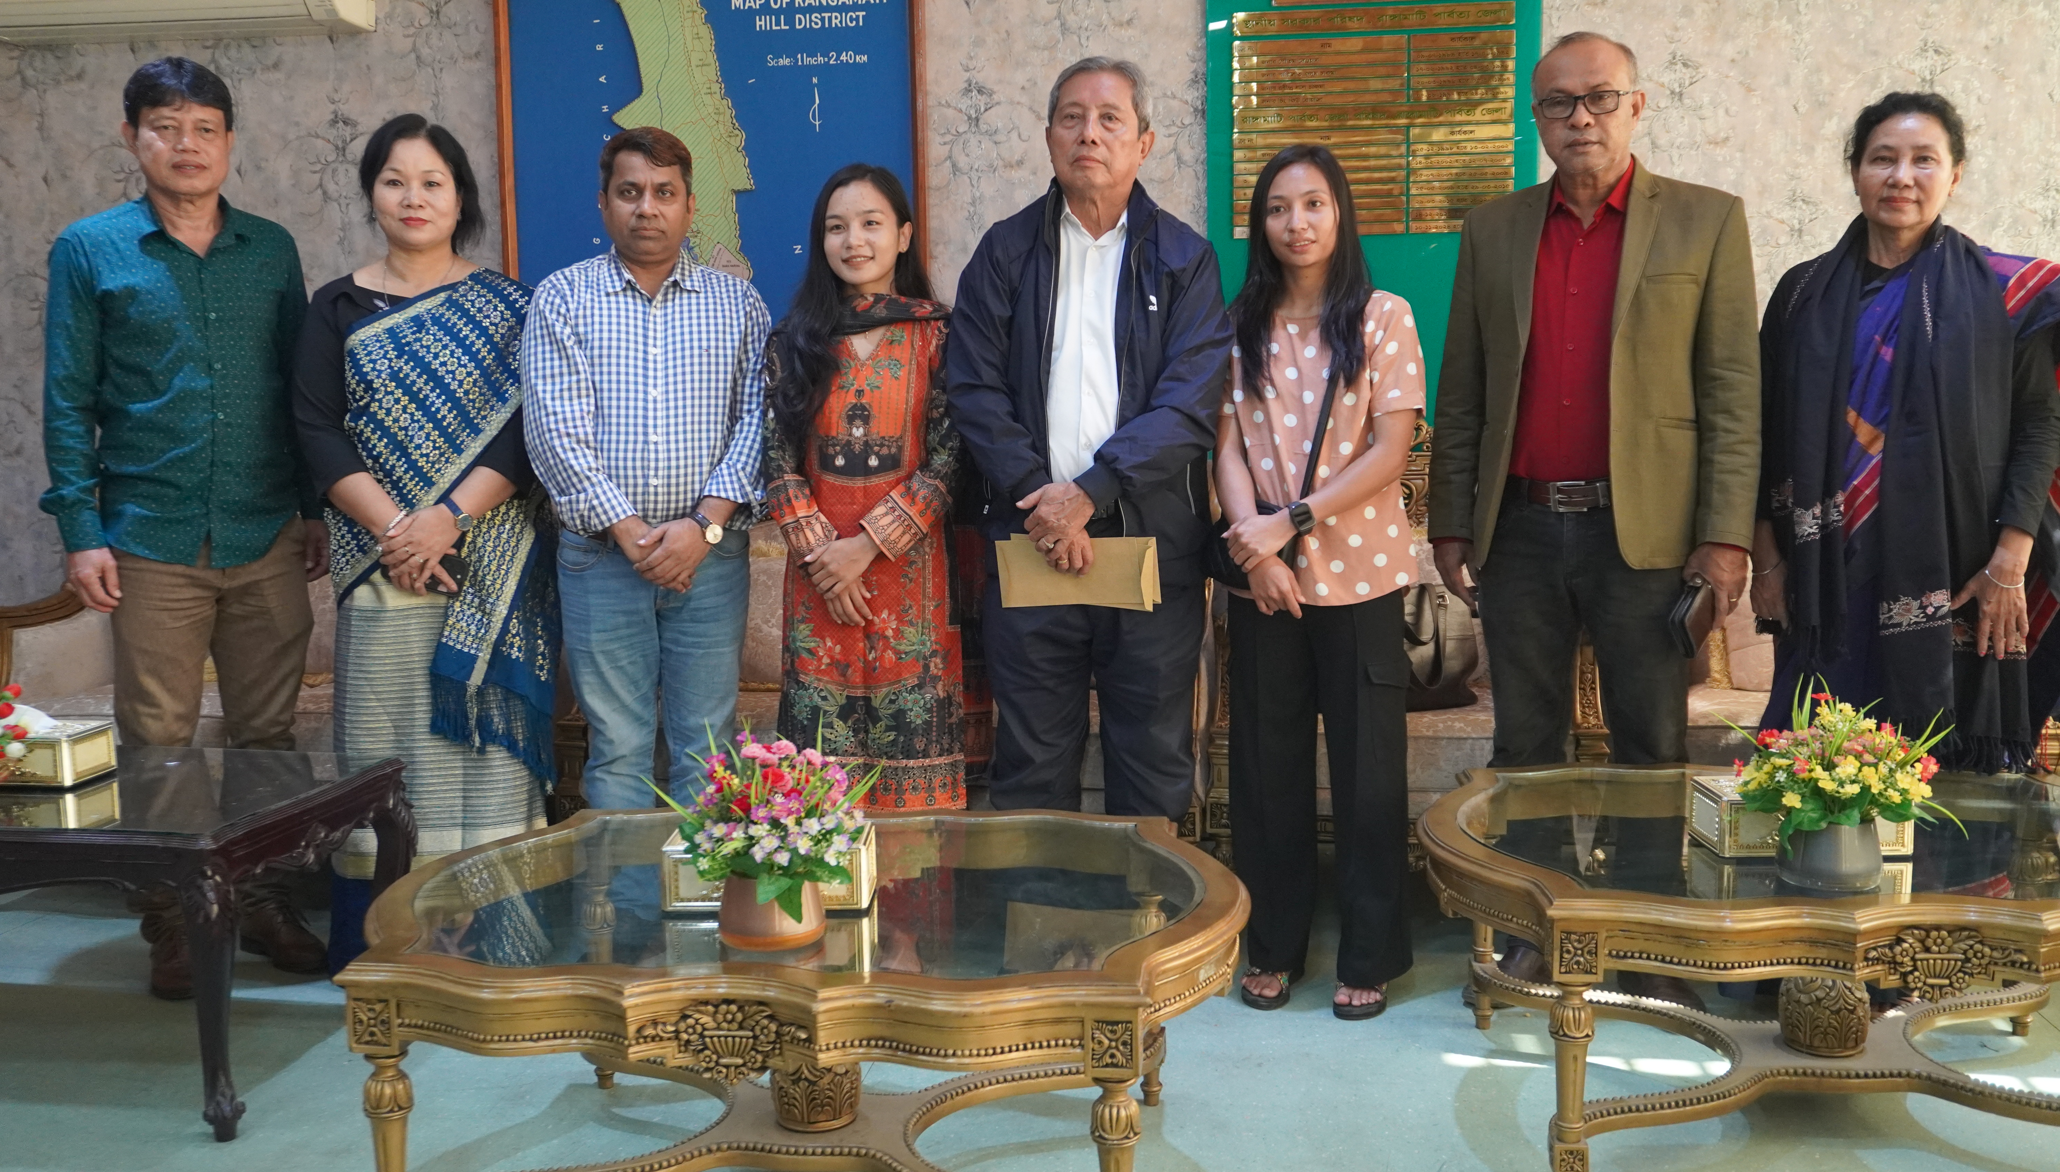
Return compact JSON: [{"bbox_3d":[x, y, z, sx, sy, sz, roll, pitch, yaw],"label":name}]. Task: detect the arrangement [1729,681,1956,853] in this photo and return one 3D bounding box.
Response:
[{"bbox_3d":[1.095,0.237,2.390,0.286,0.212,0.245,0,7,6],"label":"arrangement"}]

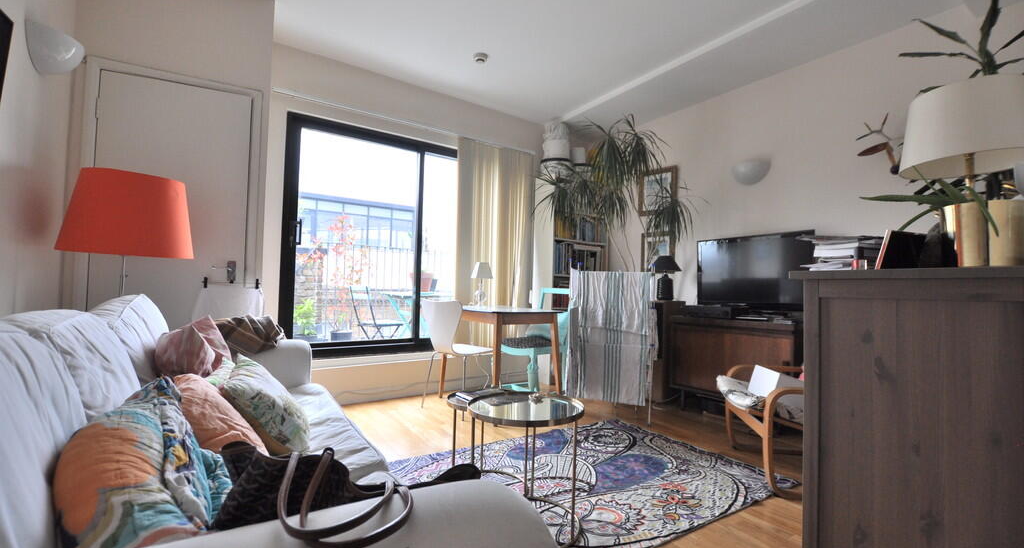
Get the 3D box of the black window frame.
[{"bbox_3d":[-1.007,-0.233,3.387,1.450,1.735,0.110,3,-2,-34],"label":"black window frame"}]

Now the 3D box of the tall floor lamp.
[{"bbox_3d":[-1.657,0.252,1.835,0.450,1.360,0.450,3,-2,-34],"label":"tall floor lamp"}]

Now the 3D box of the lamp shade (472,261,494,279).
[{"bbox_3d":[-0.248,-0.031,3.474,0.145,0.140,0.145,3,-2,-34],"label":"lamp shade"}]

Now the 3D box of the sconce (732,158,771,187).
[{"bbox_3d":[1.754,-0.756,3.171,0.130,0.165,0.275,3,-2,-34],"label":"sconce"}]

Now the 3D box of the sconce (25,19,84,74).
[{"bbox_3d":[-1.769,-0.877,1.677,0.130,0.170,0.275,3,-2,-34],"label":"sconce"}]

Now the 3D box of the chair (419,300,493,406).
[{"bbox_3d":[-0.360,0.604,3.222,0.460,0.800,0.510,0,-2,38],"label":"chair"}]

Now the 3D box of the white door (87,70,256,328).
[{"bbox_3d":[-1.780,-0.035,2.238,0.640,1.950,0.050,2,-2,-27],"label":"white door"}]

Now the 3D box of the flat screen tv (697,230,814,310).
[{"bbox_3d":[1.667,0.007,2.990,0.090,0.540,0.800,3,-2,-34],"label":"flat screen tv"}]

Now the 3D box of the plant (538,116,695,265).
[{"bbox_3d":[0.834,-0.137,3.576,1.000,2.340,1.050,3,-2,-34],"label":"plant"}]

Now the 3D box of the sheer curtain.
[{"bbox_3d":[-0.138,-0.253,3.863,0.850,1.840,0.110,3,-2,-34],"label":"sheer curtain"}]

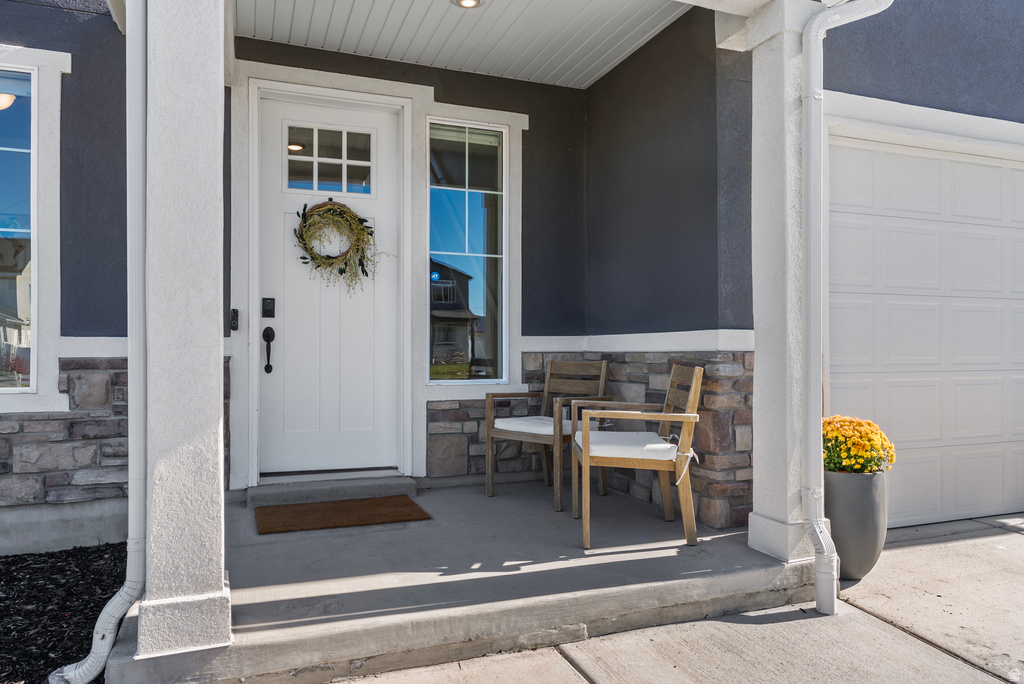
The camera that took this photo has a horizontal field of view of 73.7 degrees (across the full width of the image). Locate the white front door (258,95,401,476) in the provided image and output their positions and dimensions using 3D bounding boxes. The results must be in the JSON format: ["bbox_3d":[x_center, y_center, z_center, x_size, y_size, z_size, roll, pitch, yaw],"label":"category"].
[{"bbox_3d":[-1.219,-0.361,4.617,0.908,2.445,0.060,0,0,-21],"label":"white front door"}]

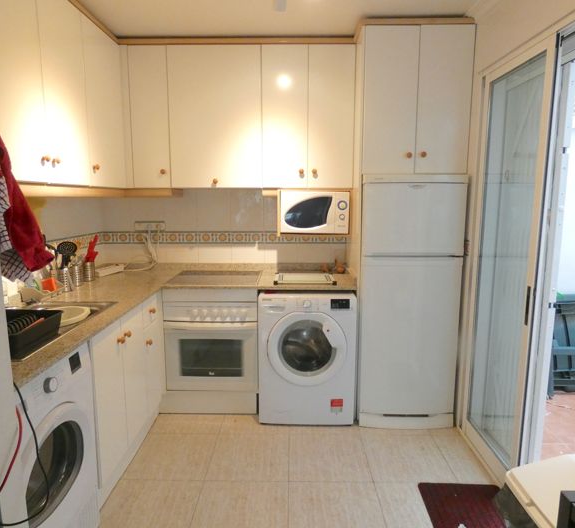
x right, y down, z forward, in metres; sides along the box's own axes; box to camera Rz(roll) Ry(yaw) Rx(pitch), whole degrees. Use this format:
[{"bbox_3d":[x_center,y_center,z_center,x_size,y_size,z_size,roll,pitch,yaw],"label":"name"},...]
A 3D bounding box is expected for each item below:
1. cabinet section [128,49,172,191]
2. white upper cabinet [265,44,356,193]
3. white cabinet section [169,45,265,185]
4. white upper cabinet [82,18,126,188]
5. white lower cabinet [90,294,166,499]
[{"bbox_3d":[-0.877,-0.960,2.785,0.246,0.868,0.354,0,9,1],"label":"cabinet section"},{"bbox_3d":[0.136,-0.955,2.772,0.590,0.868,0.354,0,9,1],"label":"white upper cabinet"},{"bbox_3d":[-0.457,-0.958,2.780,0.595,0.868,0.354,0,9,1],"label":"white cabinet section"},{"bbox_3d":[-1.229,-0.891,2.362,0.356,0.871,0.469,0,9,1],"label":"white upper cabinet"},{"bbox_3d":[-1.115,0.658,2.207,0.568,0.872,0.857,0,9,1],"label":"white lower cabinet"}]

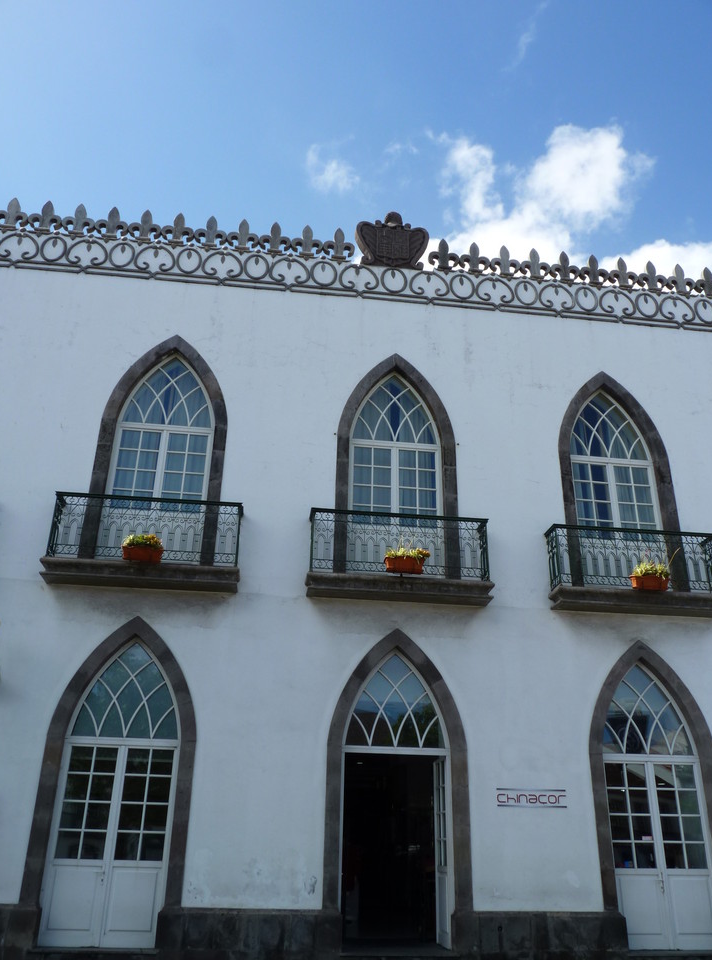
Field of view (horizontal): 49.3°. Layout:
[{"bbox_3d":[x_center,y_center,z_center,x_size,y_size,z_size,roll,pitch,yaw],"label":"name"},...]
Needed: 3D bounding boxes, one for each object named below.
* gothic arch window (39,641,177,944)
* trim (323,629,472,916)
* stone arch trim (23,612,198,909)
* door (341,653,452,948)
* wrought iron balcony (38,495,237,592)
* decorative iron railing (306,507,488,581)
[{"bbox_3d":[-3.311,4.209,10.849,1.544,3.996,0.211,4,-25,-6],"label":"gothic arch window"},{"bbox_3d":[0.593,3.999,11.075,2.024,3.739,0.242,4,-24,-6],"label":"trim"},{"bbox_3d":[-3.282,3.803,10.883,2.059,3.802,0.234,4,-25,-6],"label":"stone arch trim"},{"bbox_3d":[0.595,4.463,11.207,1.544,3.978,0.257,4,-25,-6],"label":"door"},{"bbox_3d":[-3.093,0.997,11.479,2.783,1.380,0.598,4,-24,-6],"label":"wrought iron balcony"},{"bbox_3d":[0.659,1.085,11.977,2.743,0.989,0.540,4,-24,-6],"label":"decorative iron railing"}]

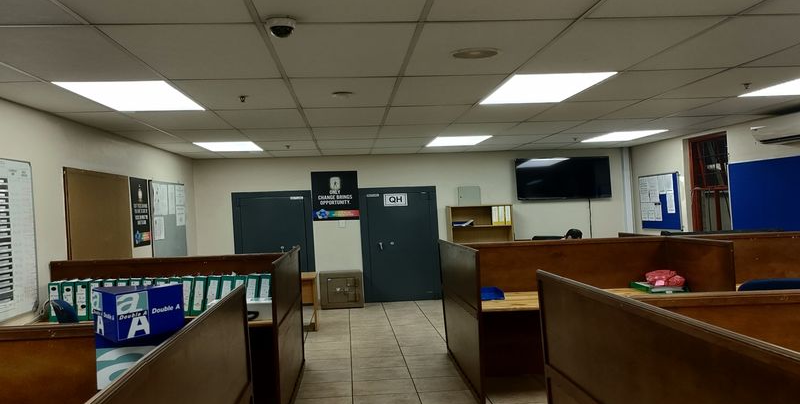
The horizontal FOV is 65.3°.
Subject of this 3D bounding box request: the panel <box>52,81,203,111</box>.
[{"bbox_3d":[-1.861,-0.766,4.455,0.686,0.069,1.137,-2,-1,-4],"label":"panel"}]

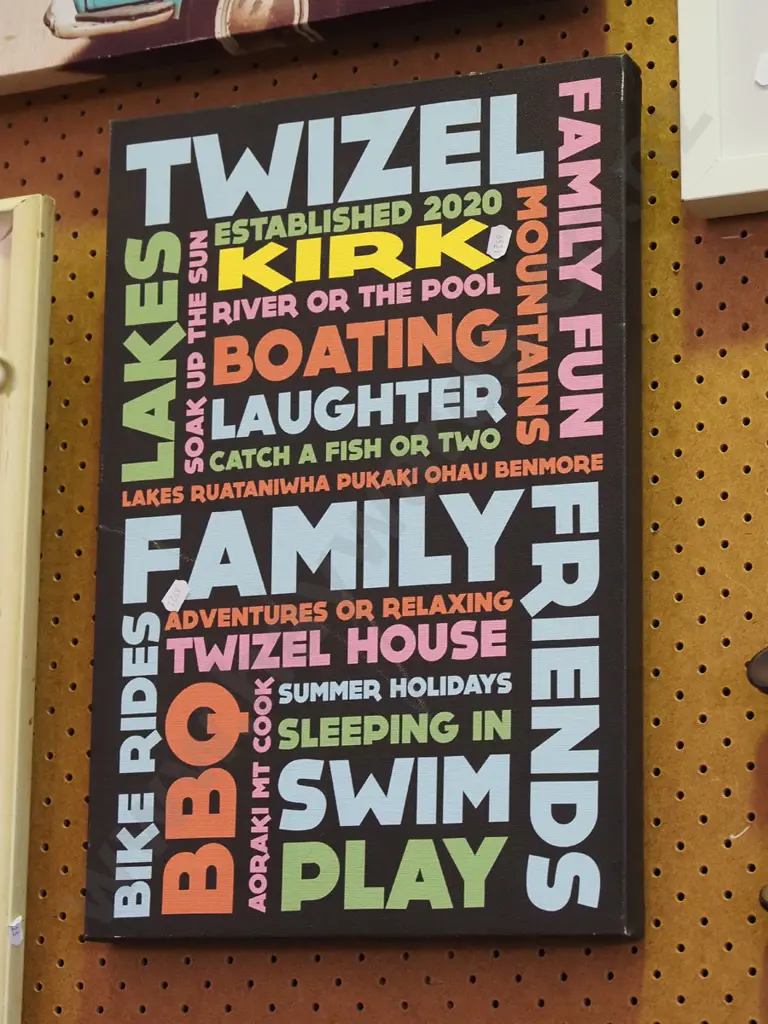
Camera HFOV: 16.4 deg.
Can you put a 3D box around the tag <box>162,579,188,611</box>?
[{"bbox_3d":[-0.153,0.061,1.954,0.016,0.025,0.001,36,5,25],"label":"tag"}]

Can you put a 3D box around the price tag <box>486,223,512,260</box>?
[{"bbox_3d":[0.082,-0.193,1.902,0.016,0.026,0.001,8,-7,24],"label":"price tag"}]

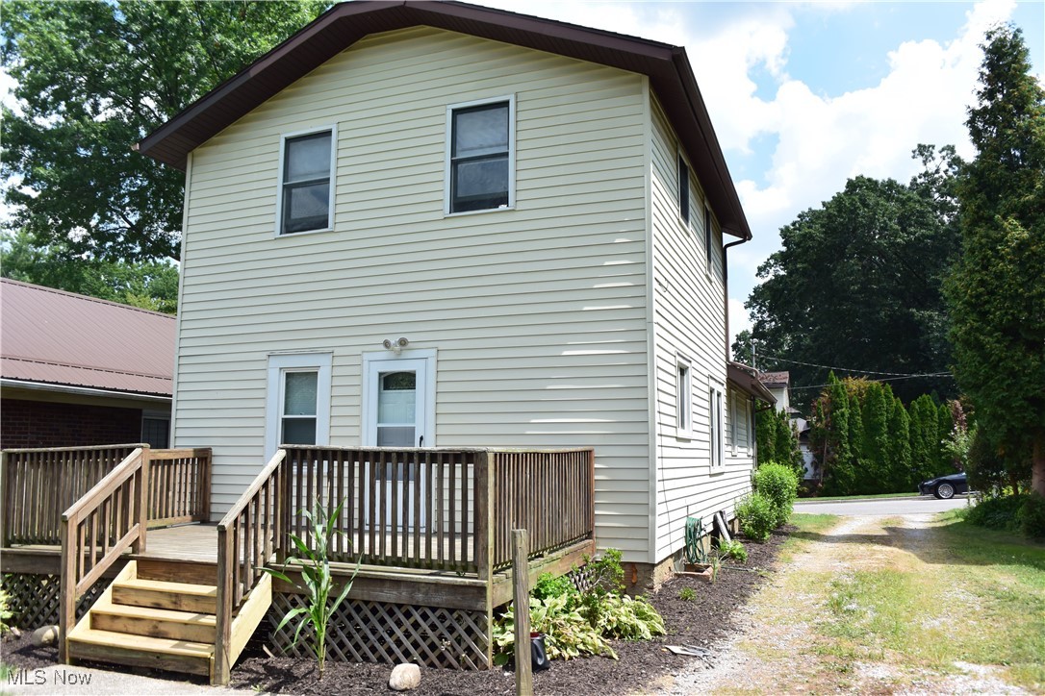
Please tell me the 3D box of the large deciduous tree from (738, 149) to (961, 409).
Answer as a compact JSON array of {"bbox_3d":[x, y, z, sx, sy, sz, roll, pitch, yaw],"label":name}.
[{"bbox_3d":[21.800,-2.500,52.000,15.500,22.300,15.000,-3,-9,21],"label":"large deciduous tree"}]

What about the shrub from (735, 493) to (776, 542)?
[{"bbox_3d":[4.140,3.010,13.900,0.740,0.900,0.740,-3,-9,21],"label":"shrub"}]

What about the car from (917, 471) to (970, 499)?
[{"bbox_3d":[17.040,4.850,29.100,4.750,1.430,1.850,-2,-8,15],"label":"car"}]

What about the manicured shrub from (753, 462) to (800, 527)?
[{"bbox_3d":[5.500,3.160,17.000,1.000,1.420,1.000,-3,-9,21],"label":"manicured shrub"}]

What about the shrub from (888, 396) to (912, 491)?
[{"bbox_3d":[15.100,3.840,31.300,1.050,3.850,1.050,-3,-9,21],"label":"shrub"}]

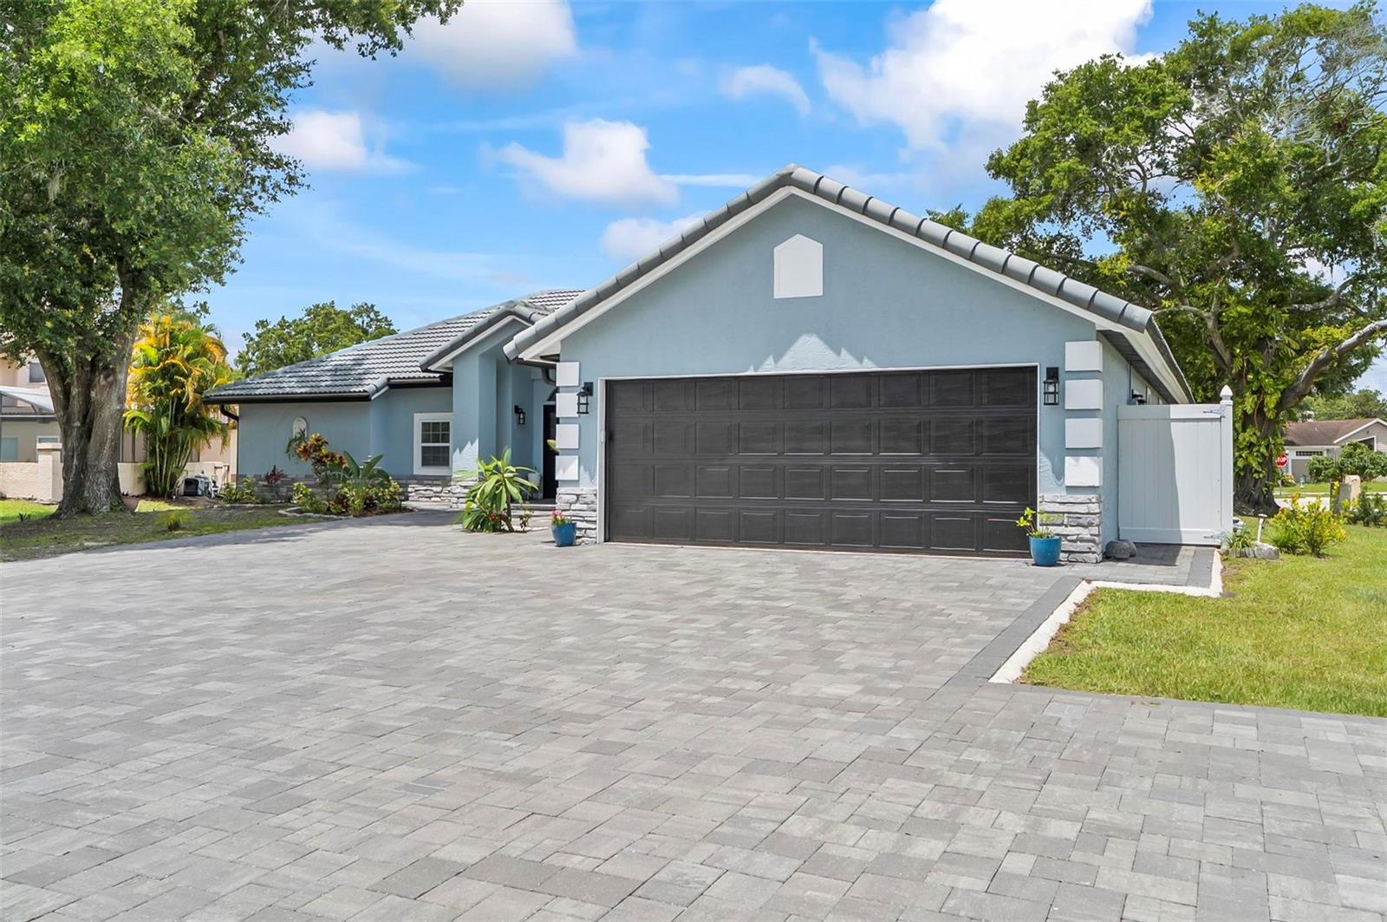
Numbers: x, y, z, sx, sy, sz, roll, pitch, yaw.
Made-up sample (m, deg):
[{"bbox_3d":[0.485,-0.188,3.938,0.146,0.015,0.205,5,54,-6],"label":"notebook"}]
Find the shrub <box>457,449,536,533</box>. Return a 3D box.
[{"bbox_3d":[-3.020,0.455,16.400,1.200,1.250,1.150,0,0,0],"label":"shrub"}]

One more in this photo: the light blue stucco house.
[{"bbox_3d":[-0.150,-1.620,24.300,20.600,5.400,19.800,0,0,26],"label":"light blue stucco house"}]

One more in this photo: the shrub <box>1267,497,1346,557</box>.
[{"bbox_3d":[7.180,0.765,12.600,0.840,0.700,0.780,0,0,29],"label":"shrub"}]

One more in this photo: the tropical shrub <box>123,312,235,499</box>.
[{"bbox_3d":[-13.800,-1.470,28.800,2.950,5.000,2.900,0,0,-26],"label":"tropical shrub"}]

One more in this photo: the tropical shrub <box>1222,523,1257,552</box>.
[{"bbox_3d":[6.530,0.910,12.850,0.390,0.380,0.380,0,0,27],"label":"tropical shrub"}]

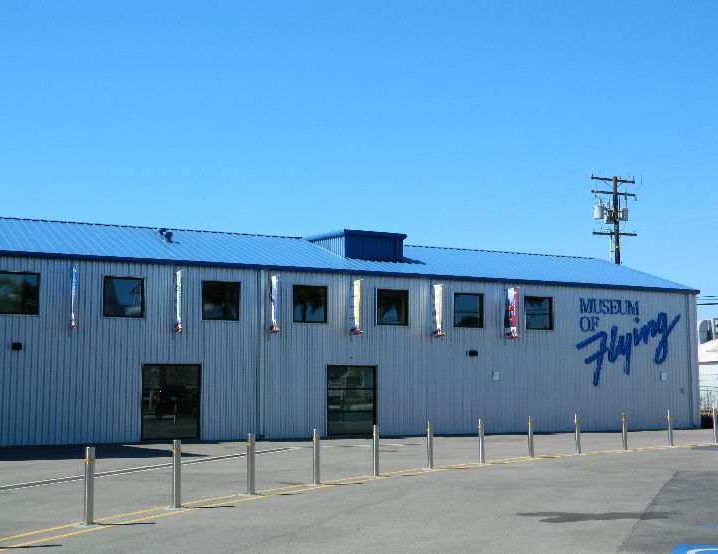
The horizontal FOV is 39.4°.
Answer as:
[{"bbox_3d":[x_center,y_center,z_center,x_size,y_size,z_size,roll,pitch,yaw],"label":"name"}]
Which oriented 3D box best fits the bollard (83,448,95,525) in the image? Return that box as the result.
[{"bbox_3d":[-3.241,2.525,12.074,0.115,0.921,0.115,0,-6,0],"label":"bollard"}]

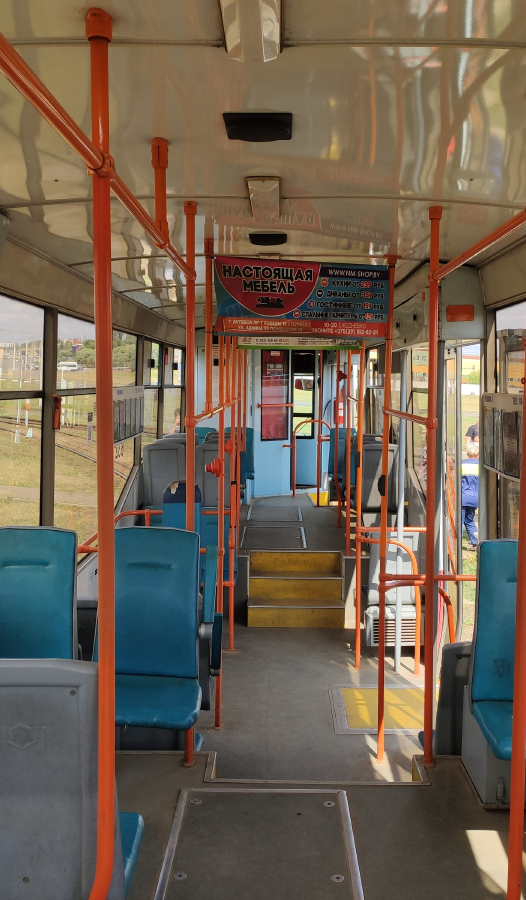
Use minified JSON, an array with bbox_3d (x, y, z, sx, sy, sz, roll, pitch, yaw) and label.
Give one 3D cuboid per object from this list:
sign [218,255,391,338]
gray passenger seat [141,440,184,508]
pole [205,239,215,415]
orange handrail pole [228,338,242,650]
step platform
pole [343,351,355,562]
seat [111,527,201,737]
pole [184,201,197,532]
[{"bbox_3d":[0.201,-0.739,4.448,0.891,0.370,0.020,-1,5,-15],"label":"sign"},{"bbox_3d":[-0.875,0.257,8.088,0.420,0.660,0.550,0,4,1],"label":"gray passenger seat"},{"bbox_3d":[-0.254,-0.588,4.293,0.037,0.827,0.037,0,4,1],"label":"pole"},{"bbox_3d":[-0.225,0.183,6.648,0.037,2.645,0.037,0,4,1],"label":"orange handrail pole"},{"bbox_3d":[0.280,1.171,7.634,0.804,0.525,0.558,0,4,1],"label":"step platform"},{"bbox_3d":[0.738,-0.144,7.630,0.037,2.100,0.037,0,4,1],"label":"pole"},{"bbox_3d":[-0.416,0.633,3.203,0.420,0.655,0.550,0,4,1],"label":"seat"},{"bbox_3d":[-0.279,0.157,3.427,0.037,2.150,0.037,0,4,1],"label":"pole"}]

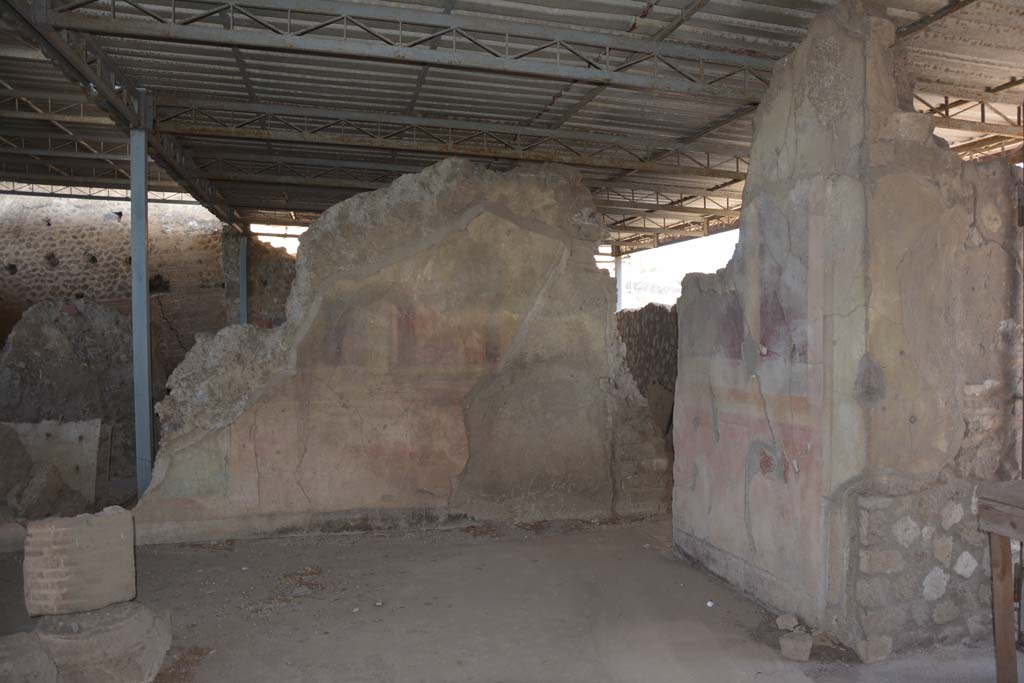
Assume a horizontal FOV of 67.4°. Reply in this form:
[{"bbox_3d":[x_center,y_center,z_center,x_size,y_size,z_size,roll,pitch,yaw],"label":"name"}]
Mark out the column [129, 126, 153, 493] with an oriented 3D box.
[{"bbox_3d":[-3.115,-0.165,6.450,0.115,3.280,0.115,-1,1,-13],"label":"column"}]

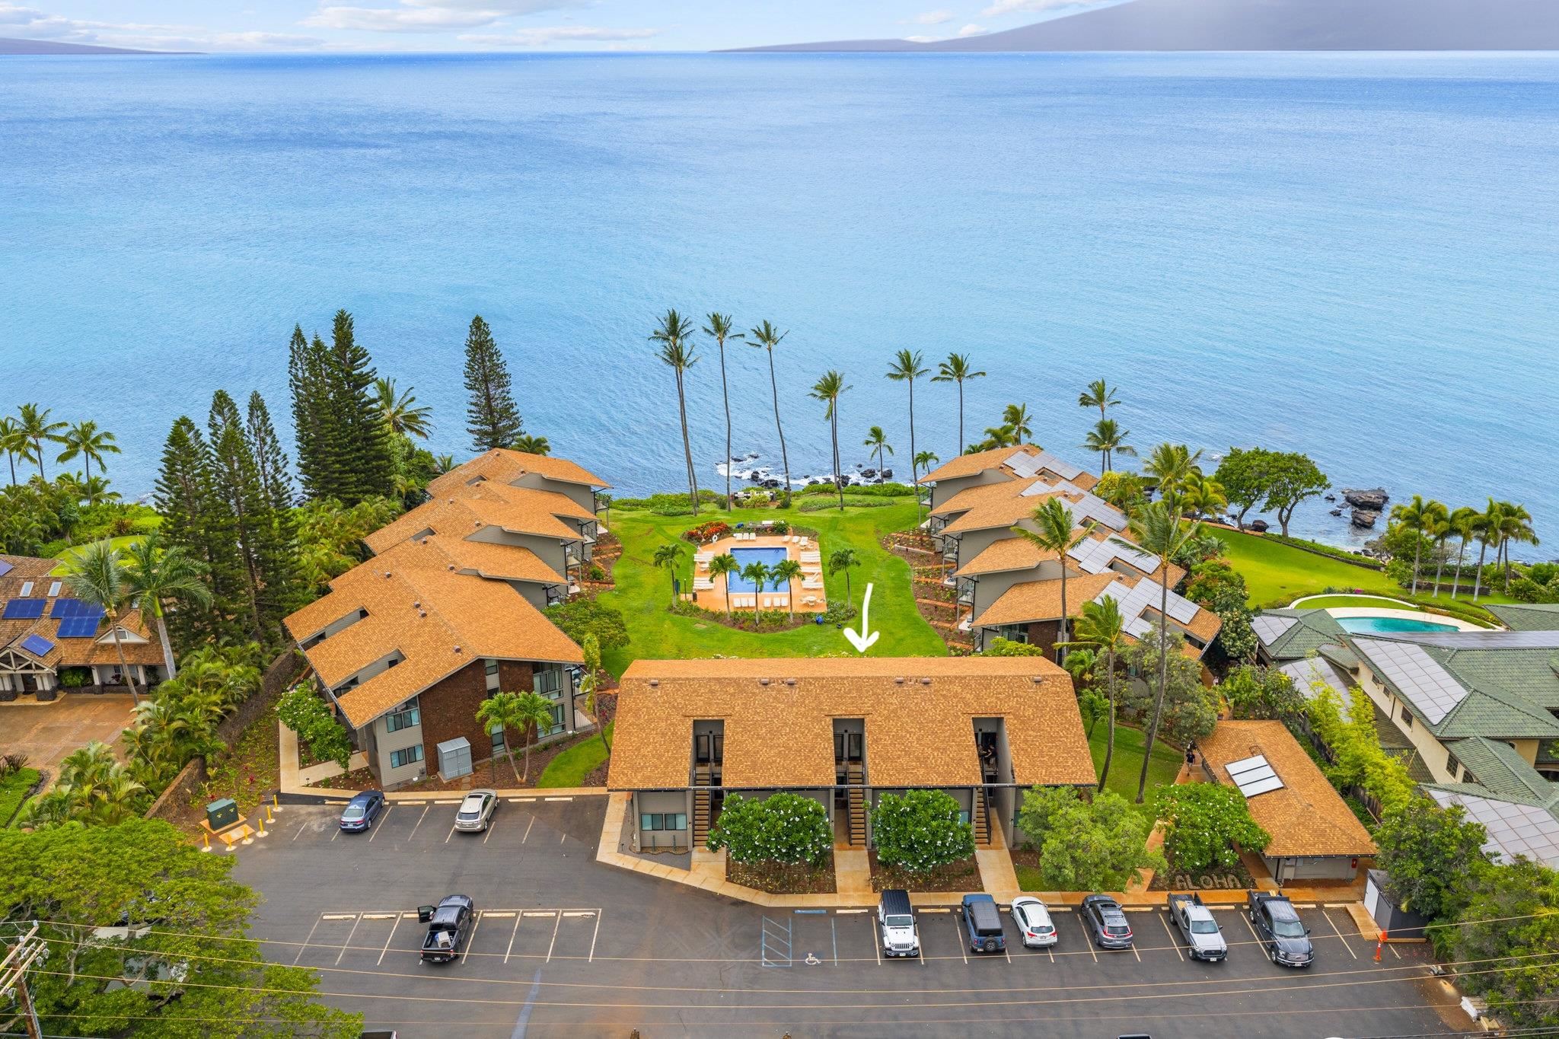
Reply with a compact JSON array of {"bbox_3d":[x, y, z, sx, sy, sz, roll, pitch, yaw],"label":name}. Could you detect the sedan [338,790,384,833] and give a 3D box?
[{"bbox_3d":[-29.710,20.407,86.970,1.780,1.450,4.600,1,21,3],"label":"sedan"}]

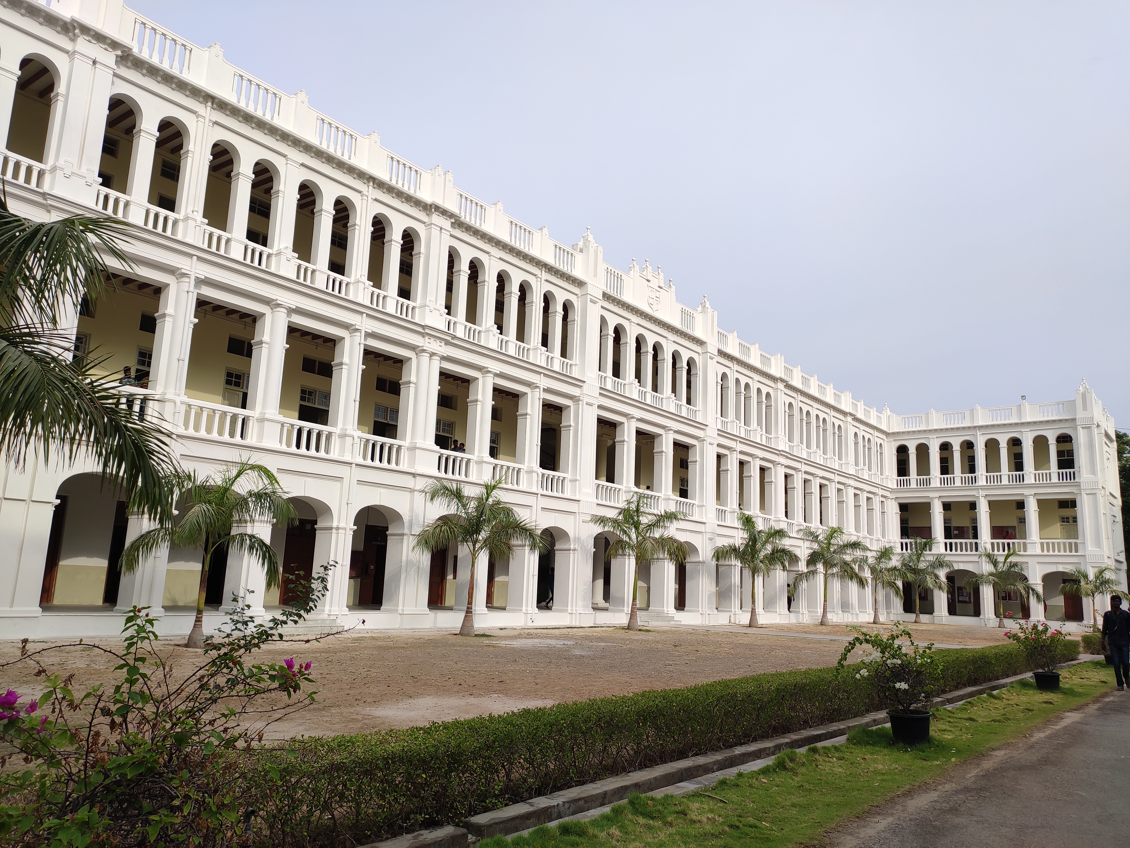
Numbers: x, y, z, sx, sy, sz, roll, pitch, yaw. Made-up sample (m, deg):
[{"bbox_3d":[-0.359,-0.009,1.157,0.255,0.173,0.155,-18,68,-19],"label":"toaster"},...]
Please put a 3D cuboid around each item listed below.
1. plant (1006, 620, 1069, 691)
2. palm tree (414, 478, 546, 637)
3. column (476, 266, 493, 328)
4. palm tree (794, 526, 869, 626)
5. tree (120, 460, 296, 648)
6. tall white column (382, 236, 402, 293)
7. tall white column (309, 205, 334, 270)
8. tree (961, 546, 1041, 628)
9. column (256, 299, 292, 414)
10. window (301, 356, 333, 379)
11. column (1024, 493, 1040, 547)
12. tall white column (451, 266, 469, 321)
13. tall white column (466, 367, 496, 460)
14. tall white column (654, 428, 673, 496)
[{"bbox_3d":[8.227,4.017,14.214,0.923,1.195,0.875,-4,-12,30],"label":"plant"},{"bbox_3d":[-2.506,3.902,24.128,3.749,4.605,3.672,3,-11,-6],"label":"palm tree"},{"bbox_3d":[-2.752,-4.264,28.511,0.420,2.100,0.500,-7,-14,39],"label":"column"},{"bbox_3d":[14.664,8.311,44.959,3.888,5.360,3.888,-6,-14,38],"label":"palm tree"},{"bbox_3d":[-7.598,2.742,17.384,3.333,3.921,3.265,7,-11,-23],"label":"tree"},{"bbox_3d":[-5.420,-4.852,25.384,0.390,1.800,0.390,-7,-14,39],"label":"tall white column"},{"bbox_3d":[-7.019,-5.316,23.642,0.430,1.800,0.440,-6,-13,38],"label":"tall white column"},{"bbox_3d":[29.082,10.820,54.201,4.551,5.220,4.551,-6,-14,38],"label":"tree"},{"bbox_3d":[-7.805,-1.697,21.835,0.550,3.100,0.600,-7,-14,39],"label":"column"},{"bbox_3d":[-8.125,-1.862,26.829,0.140,0.550,1.240,-7,-14,39],"label":"window"},{"bbox_3d":[31.520,6.380,55.134,0.556,3.234,0.714,-7,-14,38],"label":"column"},{"bbox_3d":[-3.713,-4.487,28.752,0.381,1.875,0.437,-6,-14,38],"label":"tall white column"},{"bbox_3d":[-2.954,-0.290,29.256,0.769,3.305,0.640,-6,-14,38],"label":"tall white column"},{"bbox_3d":[4.742,1.823,38.610,0.749,3.216,0.640,-6,-14,38],"label":"tall white column"}]

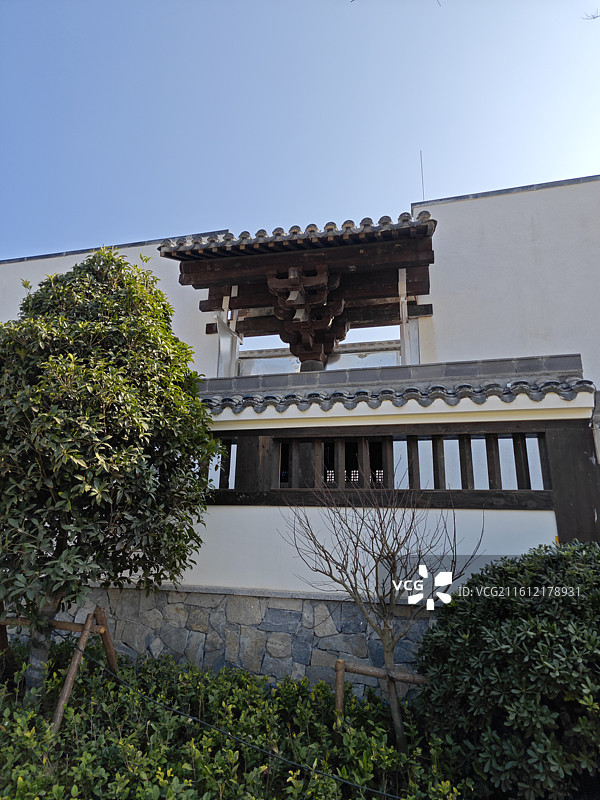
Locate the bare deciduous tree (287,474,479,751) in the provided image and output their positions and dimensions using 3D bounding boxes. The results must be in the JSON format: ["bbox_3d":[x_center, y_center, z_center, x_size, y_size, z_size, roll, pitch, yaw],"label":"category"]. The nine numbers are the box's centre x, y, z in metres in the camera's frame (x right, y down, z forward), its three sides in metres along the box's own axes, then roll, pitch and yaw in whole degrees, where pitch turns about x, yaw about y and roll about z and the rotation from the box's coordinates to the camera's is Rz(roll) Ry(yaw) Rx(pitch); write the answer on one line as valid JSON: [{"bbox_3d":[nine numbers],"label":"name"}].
[{"bbox_3d":[0.572,1.533,3.874,1.400,1.889,1.300,-3,-17,16],"label":"bare deciduous tree"}]

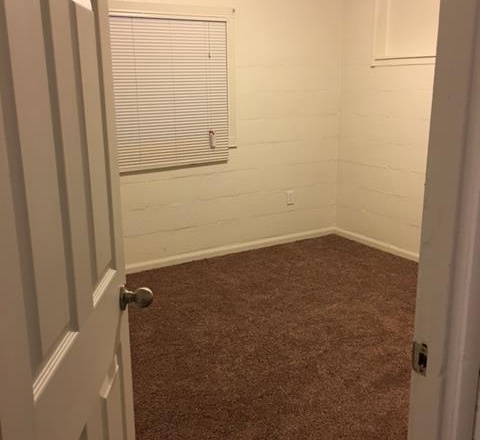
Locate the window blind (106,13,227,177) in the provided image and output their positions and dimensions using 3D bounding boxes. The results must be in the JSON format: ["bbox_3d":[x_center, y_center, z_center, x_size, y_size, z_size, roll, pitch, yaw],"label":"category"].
[{"bbox_3d":[-0.480,-0.904,3.873,0.897,1.073,0.050,-9,16,-29],"label":"window blind"}]

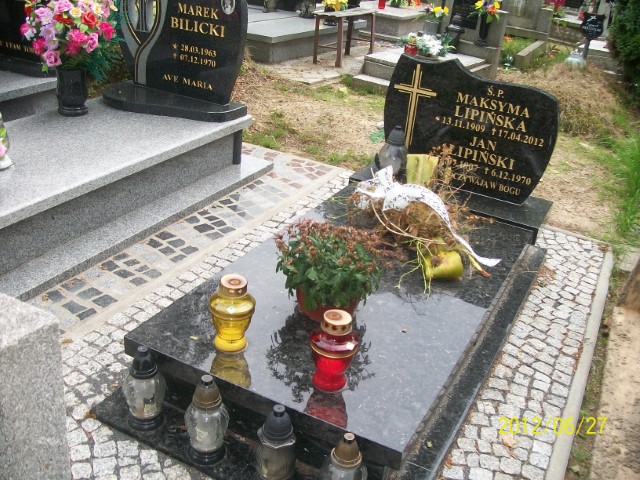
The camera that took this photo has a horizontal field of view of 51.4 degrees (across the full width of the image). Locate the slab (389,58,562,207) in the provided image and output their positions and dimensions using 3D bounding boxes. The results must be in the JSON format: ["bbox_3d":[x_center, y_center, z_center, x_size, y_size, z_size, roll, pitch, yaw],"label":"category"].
[{"bbox_3d":[0.683,-0.521,3.100,0.799,0.585,0.070,17,28,23],"label":"slab"}]

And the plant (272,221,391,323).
[{"bbox_3d":[0.033,0.111,2.116,0.340,0.280,0.320,4,26,-2],"label":"plant"}]

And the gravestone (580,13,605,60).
[{"bbox_3d":[3.276,-2.442,8.028,0.275,0.560,0.060,22,30,31],"label":"gravestone"}]

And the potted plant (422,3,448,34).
[{"bbox_3d":[1.215,-2.362,7.080,0.280,0.300,0.260,20,29,28],"label":"potted plant"}]

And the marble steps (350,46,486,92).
[{"bbox_3d":[0.986,-1.601,6.376,0.820,0.260,1.250,20,29,28],"label":"marble steps"}]

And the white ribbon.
[{"bbox_3d":[0.438,-0.118,2.730,0.660,0.230,0.280,17,28,23],"label":"white ribbon"}]

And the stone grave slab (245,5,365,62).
[{"bbox_3d":[-0.557,-2.505,7.960,1.500,0.260,2.200,19,29,25],"label":"stone grave slab"}]

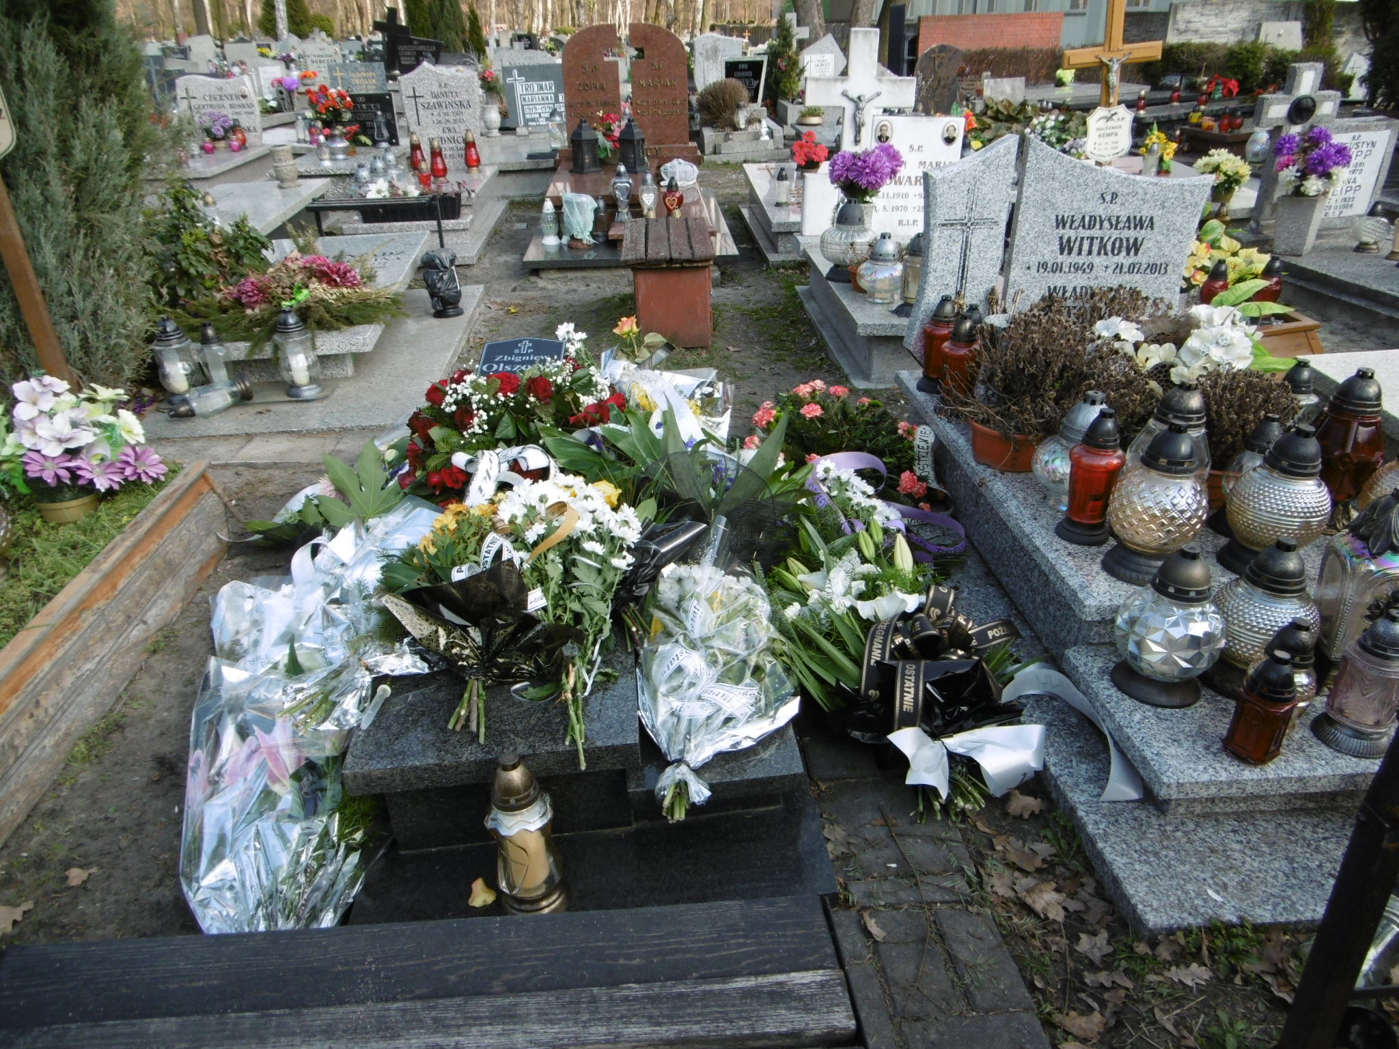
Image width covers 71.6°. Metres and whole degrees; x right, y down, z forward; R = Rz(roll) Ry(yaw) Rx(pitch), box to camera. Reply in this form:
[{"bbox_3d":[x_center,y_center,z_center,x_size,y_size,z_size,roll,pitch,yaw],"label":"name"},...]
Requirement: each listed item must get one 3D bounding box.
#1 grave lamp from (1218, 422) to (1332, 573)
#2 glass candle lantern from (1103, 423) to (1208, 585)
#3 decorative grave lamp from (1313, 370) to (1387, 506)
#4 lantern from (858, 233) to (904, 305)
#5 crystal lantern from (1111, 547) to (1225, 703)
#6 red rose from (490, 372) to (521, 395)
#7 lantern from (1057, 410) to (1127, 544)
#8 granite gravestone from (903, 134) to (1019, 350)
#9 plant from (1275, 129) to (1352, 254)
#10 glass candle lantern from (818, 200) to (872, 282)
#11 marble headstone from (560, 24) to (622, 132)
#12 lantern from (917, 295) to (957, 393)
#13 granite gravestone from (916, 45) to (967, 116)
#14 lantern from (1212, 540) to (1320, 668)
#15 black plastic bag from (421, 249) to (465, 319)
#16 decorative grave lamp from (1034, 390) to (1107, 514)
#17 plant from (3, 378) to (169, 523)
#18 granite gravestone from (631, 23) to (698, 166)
[{"bbox_3d":[1.422,-0.069,2.369,0.227,0.361,0.227,-3,29,-4],"label":"grave lamp"},{"bbox_3d":[1.113,-0.061,2.342,0.221,0.377,0.221,-3,29,-4],"label":"glass candle lantern"},{"bbox_3d":[1.668,-0.200,2.489,0.165,0.412,0.165,-3,29,-4],"label":"decorative grave lamp"},{"bbox_3d":[0.722,-1.003,3.808,0.180,0.259,0.180,-3,29,-3],"label":"lantern"},{"bbox_3d":[1.004,0.201,2.056,0.214,0.333,0.214,-3,29,-4],"label":"crystal lantern"},{"bbox_3d":[-0.532,-0.387,2.660,0.080,0.062,0.075,-2,27,-4],"label":"red rose"},{"bbox_3d":[0.924,-0.119,2.272,0.130,0.312,0.130,-3,29,-3],"label":"lantern"},{"bbox_3d":[0.873,-0.896,3.298,0.310,0.800,0.100,-2,27,-4],"label":"granite gravestone"},{"bbox_3d":[3.312,-1.842,5.346,0.390,0.670,0.360,-2,27,-4],"label":"plant"},{"bbox_3d":[0.630,-1.208,4.112,0.230,0.328,0.230,-3,29,-3],"label":"glass candle lantern"},{"bbox_3d":[-0.890,-3.663,8.097,0.490,0.920,0.100,-1,27,-3],"label":"marble headstone"},{"bbox_3d":[0.775,-0.585,3.131,0.122,0.301,0.122,-3,29,-3],"label":"lantern"},{"bbox_3d":[2.767,-5.184,11.263,0.560,0.762,0.120,-3,29,-4],"label":"granite gravestone"},{"bbox_3d":[1.210,0.183,2.065,0.207,0.324,0.207,-3,29,-4],"label":"lantern"},{"bbox_3d":[-1.212,-1.138,4.563,0.205,0.302,0.190,-3,29,-3],"label":"black plastic bag"},{"bbox_3d":[0.982,-0.187,2.463,0.220,0.293,0.220,-2,27,-4],"label":"decorative grave lamp"},{"bbox_3d":[-1.692,-0.202,2.675,0.400,0.398,0.360,-3,29,-4],"label":"plant"},{"bbox_3d":[-0.240,-2.796,6.322,0.450,0.822,0.200,-3,29,-3],"label":"granite gravestone"}]

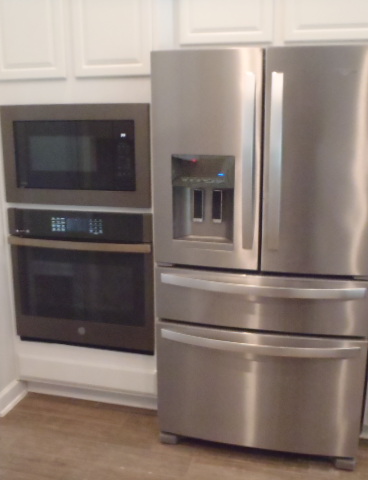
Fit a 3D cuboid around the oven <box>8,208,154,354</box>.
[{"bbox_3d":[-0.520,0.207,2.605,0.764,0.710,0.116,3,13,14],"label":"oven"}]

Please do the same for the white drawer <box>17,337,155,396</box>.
[{"bbox_3d":[-0.509,0.671,2.732,0.839,0.251,0.030,3,13,14],"label":"white drawer"}]

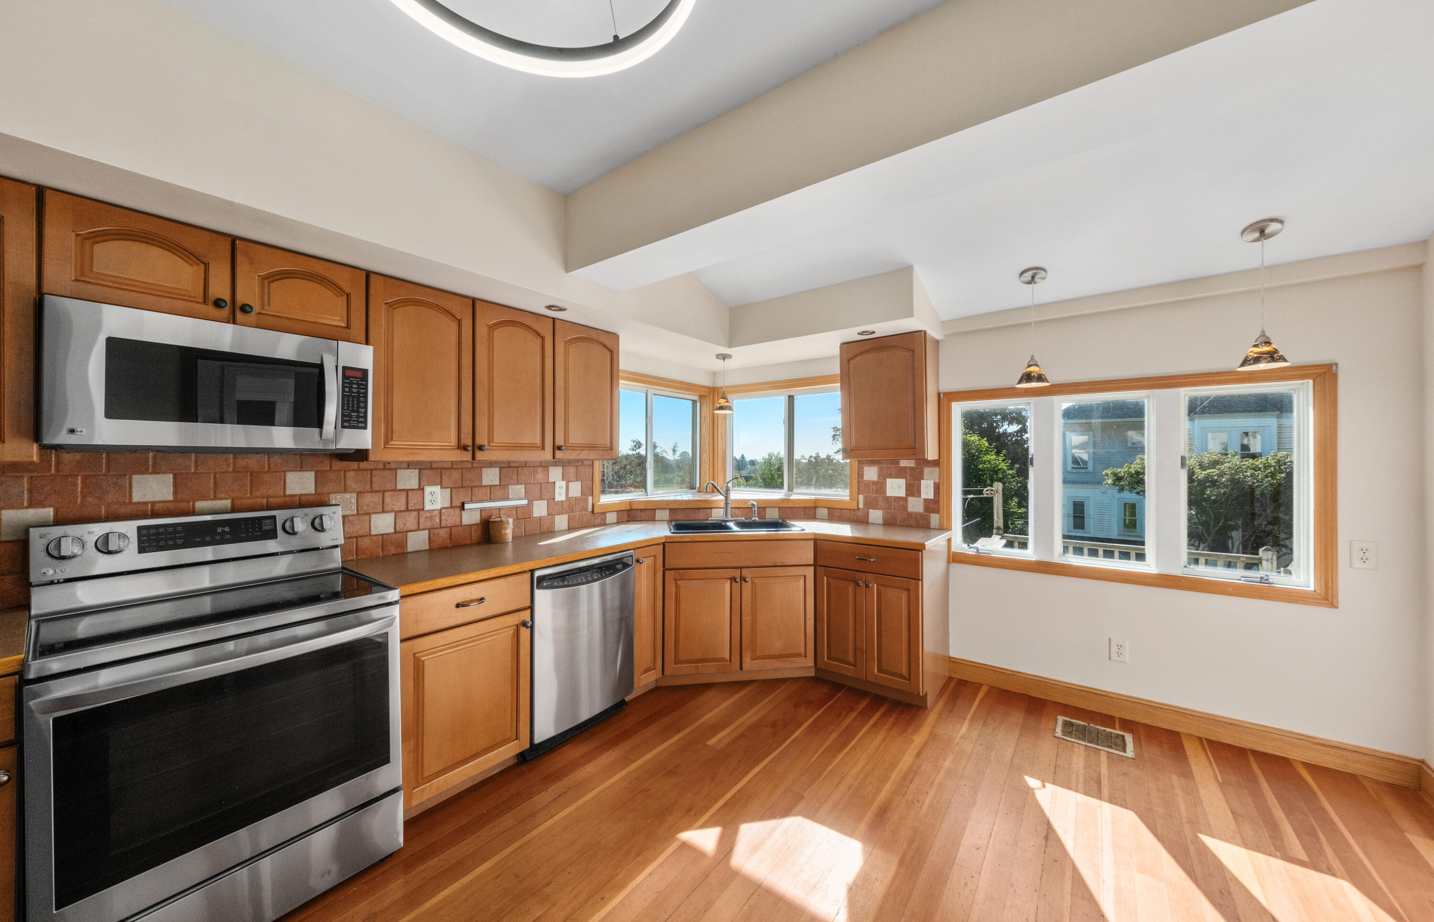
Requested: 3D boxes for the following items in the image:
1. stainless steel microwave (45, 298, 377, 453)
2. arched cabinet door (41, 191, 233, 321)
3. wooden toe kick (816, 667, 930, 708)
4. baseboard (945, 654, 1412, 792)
[{"bbox_3d":[-1.742,-0.245,1.709,0.400,0.420,0.757,0,0,37],"label":"stainless steel microwave"},{"bbox_3d":[-1.743,-0.605,1.461,0.022,0.291,0.359,0,0,37],"label":"arched cabinet door"},{"bbox_3d":[0.893,1.305,2.820,0.670,0.100,0.020,0,0,37],"label":"wooden toe kick"},{"bbox_3d":[2.168,1.288,2.480,1.756,0.120,0.020,0,0,36],"label":"baseboard"}]

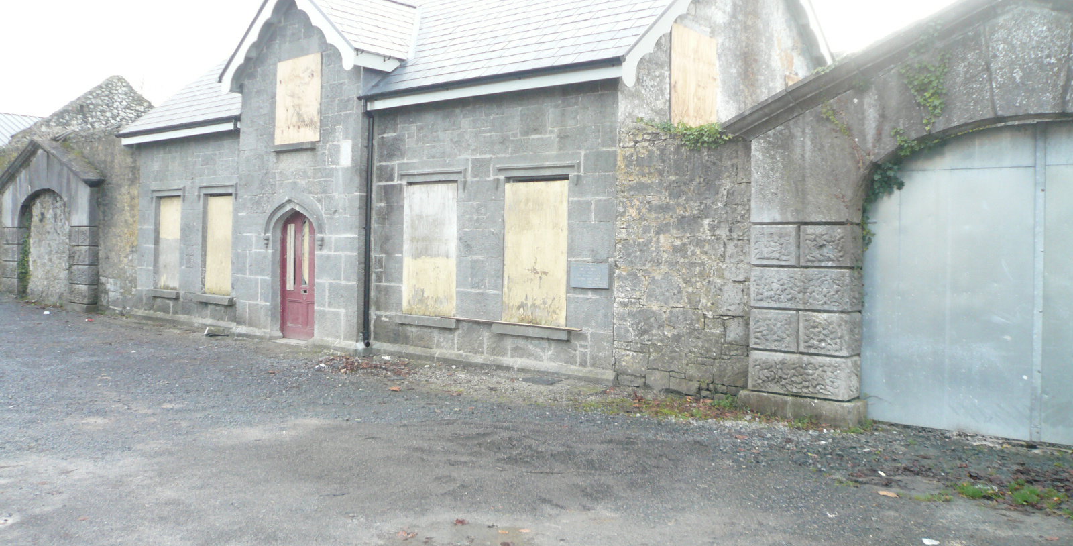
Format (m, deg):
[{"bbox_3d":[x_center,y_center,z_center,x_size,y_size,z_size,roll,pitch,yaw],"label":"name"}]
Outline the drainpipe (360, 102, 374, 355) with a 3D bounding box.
[{"bbox_3d":[-2.406,-0.677,12.300,0.110,3.450,0.190,1,0,40],"label":"drainpipe"}]

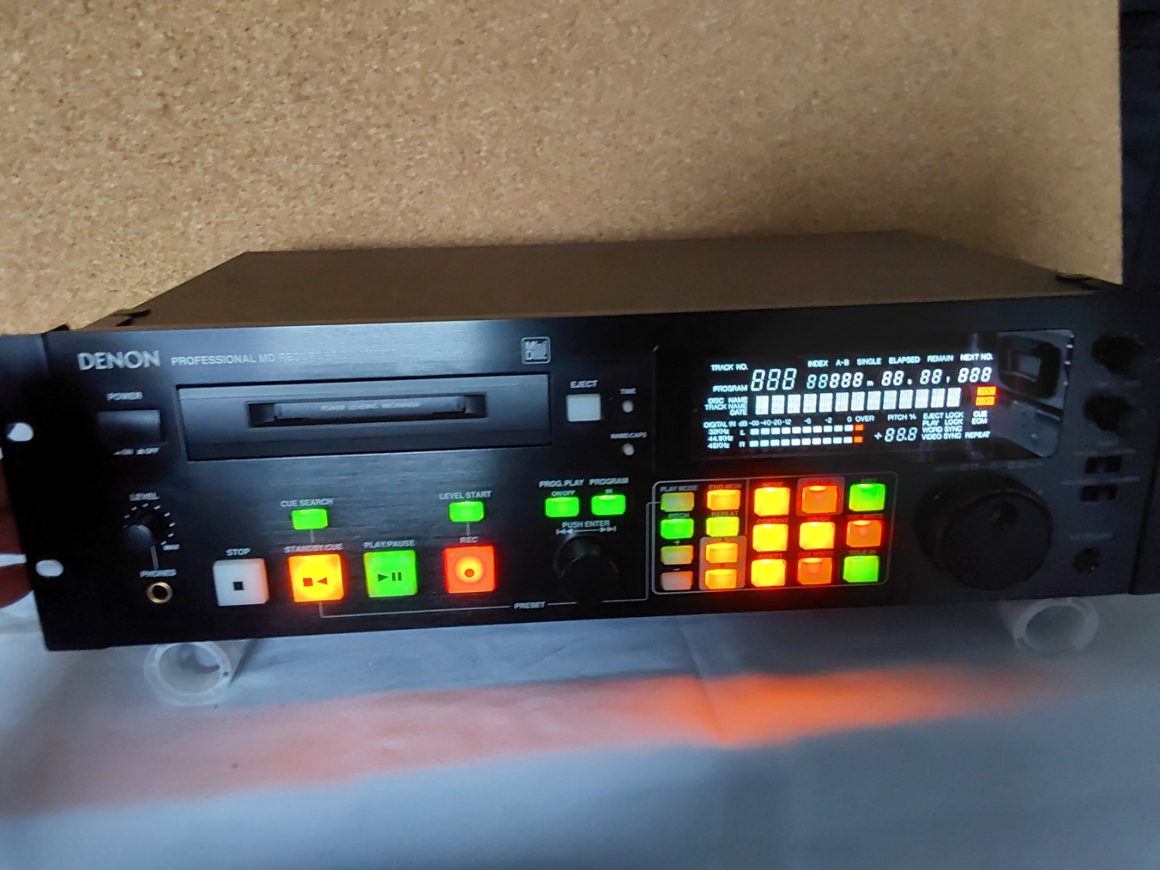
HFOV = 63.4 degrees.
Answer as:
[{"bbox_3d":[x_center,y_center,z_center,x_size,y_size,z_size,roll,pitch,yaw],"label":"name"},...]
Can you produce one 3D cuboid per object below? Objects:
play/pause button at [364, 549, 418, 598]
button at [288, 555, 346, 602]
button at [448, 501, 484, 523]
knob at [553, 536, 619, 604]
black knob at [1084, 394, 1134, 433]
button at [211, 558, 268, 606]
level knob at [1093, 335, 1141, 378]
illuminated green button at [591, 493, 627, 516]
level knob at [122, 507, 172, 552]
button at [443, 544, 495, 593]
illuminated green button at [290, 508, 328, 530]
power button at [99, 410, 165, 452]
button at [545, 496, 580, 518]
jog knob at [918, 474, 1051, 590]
[{"bbox_3d":[-0.077,0.057,0.382,0.019,0.019,0.004,-2,18,-3],"label":"play/pause button"},{"bbox_3d":[-0.107,0.058,0.381,0.019,0.018,0.004,-2,18,-3],"label":"button"},{"bbox_3d":[-0.046,0.031,0.380,0.014,0.007,0.004,-2,19,-3],"label":"button"},{"bbox_3d":[0.003,0.056,0.385,0.026,0.026,0.017,-2,19,-3],"label":"knob"},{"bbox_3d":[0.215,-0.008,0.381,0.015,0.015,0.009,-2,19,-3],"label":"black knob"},{"bbox_3d":[-0.137,0.060,0.380,0.019,0.018,0.004,-2,18,-3],"label":"button"},{"bbox_3d":[0.216,-0.030,0.368,0.013,0.013,0.011,-2,18,-3],"label":"level knob"},{"bbox_3d":[0.012,0.028,0.379,0.014,0.007,0.003,-2,18,-3],"label":"illuminated green button"},{"bbox_3d":[-0.171,0.038,0.367,0.013,0.013,0.011,-2,18,-3],"label":"level knob"},{"bbox_3d":[-0.046,0.056,0.388,0.021,0.019,0.005,-2,19,-3],"label":"button"},{"bbox_3d":[-0.109,0.034,0.377,0.014,0.007,0.004,-2,19,-3],"label":"illuminated green button"},{"bbox_3d":[-0.173,-0.002,0.361,0.021,0.013,0.005,-2,19,-3],"label":"power button"},{"bbox_3d":[-0.007,0.030,0.382,0.014,0.007,0.004,-2,19,-3],"label":"button"},{"bbox_3d":[0.169,0.041,0.387,0.047,0.047,0.014,-2,18,-3],"label":"jog knob"}]

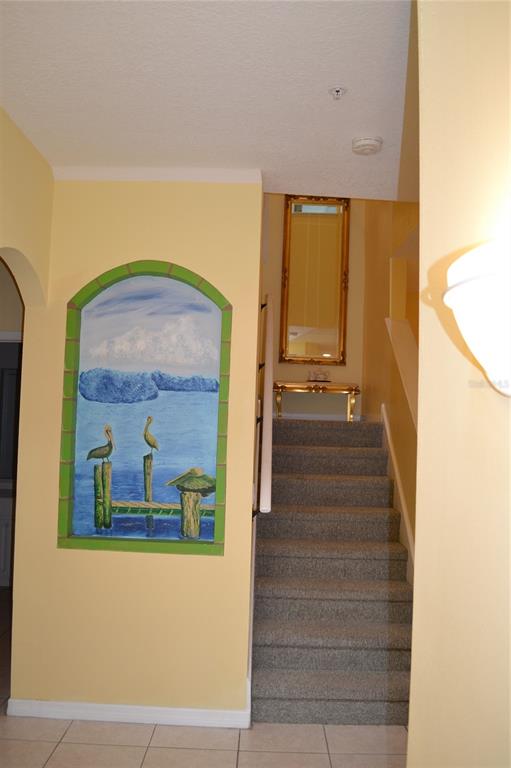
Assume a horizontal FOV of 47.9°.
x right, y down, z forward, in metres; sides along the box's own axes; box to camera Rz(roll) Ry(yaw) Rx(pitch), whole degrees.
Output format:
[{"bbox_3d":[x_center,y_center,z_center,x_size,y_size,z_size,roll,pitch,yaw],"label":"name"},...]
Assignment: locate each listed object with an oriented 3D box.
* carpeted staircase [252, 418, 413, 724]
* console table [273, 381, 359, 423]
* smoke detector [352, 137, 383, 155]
[{"bbox_3d":[0.484,1.039,3.768,0.950,1.526,1.650,2,-3,1],"label":"carpeted staircase"},{"bbox_3d":[0.541,0.167,5.262,0.770,0.350,0.330,2,-3,1],"label":"console table"},{"bbox_3d":[0.524,-1.111,2.687,0.140,0.045,0.140,2,-3,1],"label":"smoke detector"}]

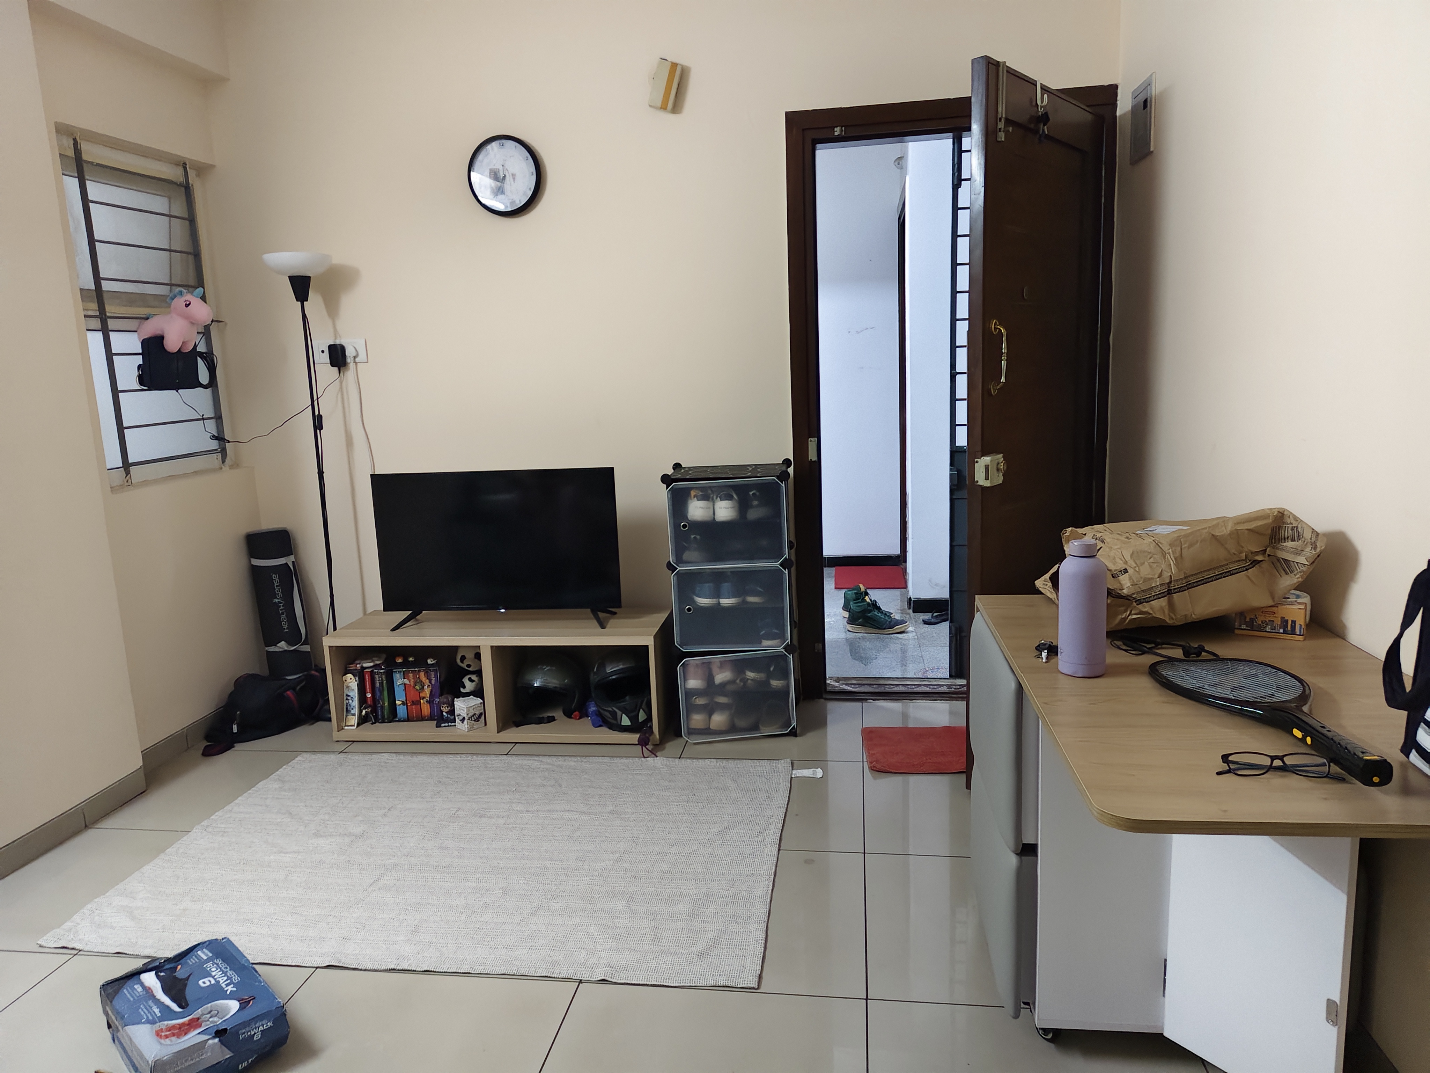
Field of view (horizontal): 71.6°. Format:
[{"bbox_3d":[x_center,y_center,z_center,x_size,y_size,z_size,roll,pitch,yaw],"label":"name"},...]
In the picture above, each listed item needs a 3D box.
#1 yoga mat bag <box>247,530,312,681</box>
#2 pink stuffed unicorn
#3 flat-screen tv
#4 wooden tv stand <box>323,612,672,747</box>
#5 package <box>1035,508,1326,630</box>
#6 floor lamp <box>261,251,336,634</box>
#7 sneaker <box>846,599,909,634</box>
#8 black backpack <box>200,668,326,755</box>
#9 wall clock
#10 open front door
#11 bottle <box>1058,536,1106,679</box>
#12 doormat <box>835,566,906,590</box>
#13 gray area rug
[{"bbox_3d":[-1.697,0.342,3.901,0.175,0.712,0.175,-8,4,-10],"label":"yoga mat bag"},{"bbox_3d":[-1.887,-0.759,3.465,0.220,0.225,0.130,-5,11,-14],"label":"pink stuffed unicorn"},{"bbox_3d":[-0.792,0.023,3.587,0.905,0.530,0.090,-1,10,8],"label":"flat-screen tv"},{"bbox_3d":[-0.762,0.504,3.622,1.185,0.384,0.353,-1,10,8],"label":"wooden tv stand"},{"bbox_3d":[0.909,0.048,1.980,0.480,0.150,0.270,-10,9,10],"label":"package"},{"bbox_3d":[-1.491,-0.171,3.755,0.275,1.748,0.275,-1,10,8],"label":"floor lamp"},{"bbox_3d":[0.772,0.370,4.717,0.285,0.166,0.110,1,11,16],"label":"sneaker"},{"bbox_3d":[-1.661,0.631,3.722,0.440,0.195,0.270,-10,13,-38],"label":"black backpack"},{"bbox_3d":[-0.763,-1.309,3.605,0.285,0.285,0.042,-1,10,8],"label":"wall clock"},{"bbox_3d":[1.018,-0.321,3.132,0.045,2.045,0.936,6,13,38],"label":"open front door"},{"bbox_3d":[0.610,0.116,1.657,0.077,0.227,0.077,-1,10,8],"label":"bottle"},{"bbox_3d":[0.902,0.233,5.788,0.400,0.012,0.610,-1,10,8],"label":"doormat"},{"bbox_3d":[-0.685,0.850,2.796,1.745,0.012,1.195,-1,10,8],"label":"gray area rug"}]

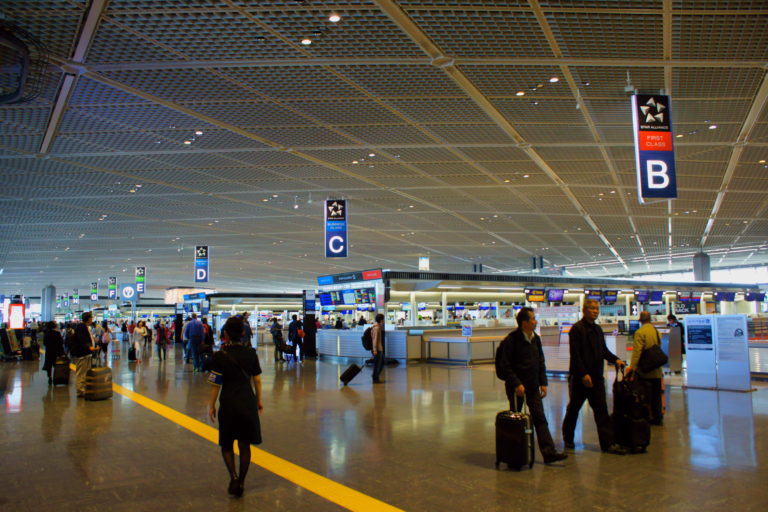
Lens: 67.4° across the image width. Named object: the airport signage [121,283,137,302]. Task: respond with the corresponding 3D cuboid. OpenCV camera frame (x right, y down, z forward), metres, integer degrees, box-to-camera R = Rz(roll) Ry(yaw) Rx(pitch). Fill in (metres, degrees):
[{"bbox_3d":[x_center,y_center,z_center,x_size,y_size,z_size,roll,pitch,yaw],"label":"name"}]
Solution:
[{"bbox_3d":[-20.367,2.913,45.969,1.180,1.580,0.280,2,-7,-14],"label":"airport signage"}]

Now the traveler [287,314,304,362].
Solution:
[{"bbox_3d":[-3.326,3.091,21.663,0.450,1.730,0.500,3,-7,-30],"label":"traveler"}]

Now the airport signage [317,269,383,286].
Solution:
[{"bbox_3d":[-1.434,0.903,23.267,0.180,0.400,4.940,-8,-1,-35],"label":"airport signage"}]

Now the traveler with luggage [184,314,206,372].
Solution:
[{"bbox_3d":[-6.034,2.744,18.399,0.560,1.800,0.400,0,-6,-9],"label":"traveler with luggage"}]

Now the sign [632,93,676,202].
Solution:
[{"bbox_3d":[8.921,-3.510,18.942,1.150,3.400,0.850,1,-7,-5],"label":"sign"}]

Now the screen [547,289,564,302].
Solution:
[{"bbox_3d":[8.131,1.887,27.307,1.080,0.600,0.130,3,0,-35],"label":"screen"}]

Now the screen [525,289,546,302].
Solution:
[{"bbox_3d":[7.628,1.996,28.962,1.220,0.620,0.150,4,-8,-32],"label":"screen"}]

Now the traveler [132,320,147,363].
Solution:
[{"bbox_3d":[-9.622,3.352,22.665,0.500,1.600,0.380,2,-7,-17],"label":"traveler"}]

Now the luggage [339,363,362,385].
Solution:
[{"bbox_3d":[-0.792,2.830,13.733,0.520,0.230,0.340,-45,0,-3],"label":"luggage"}]

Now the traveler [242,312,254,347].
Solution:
[{"bbox_3d":[-4.115,2.634,17.300,0.380,1.790,0.500,-2,-6,12],"label":"traveler"}]

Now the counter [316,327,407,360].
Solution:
[{"bbox_3d":[-0.751,3.344,21.501,4.100,1.120,0.900,-6,-8,42],"label":"counter"}]

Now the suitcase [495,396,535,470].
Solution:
[{"bbox_3d":[1.370,1.858,6.108,0.360,0.730,0.230,-4,-7,27],"label":"suitcase"}]

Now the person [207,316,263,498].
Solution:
[{"bbox_3d":[-1.365,1.372,5.270,0.500,1.640,0.380,0,-6,-12],"label":"person"}]

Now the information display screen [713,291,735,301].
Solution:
[{"bbox_3d":[22.759,2.703,38.444,2.100,0.580,0.160,4,-8,-32],"label":"information display screen"}]

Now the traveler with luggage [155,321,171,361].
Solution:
[{"bbox_3d":[-9.000,3.429,23.459,0.560,1.600,0.400,1,-6,-17],"label":"traveler with luggage"}]

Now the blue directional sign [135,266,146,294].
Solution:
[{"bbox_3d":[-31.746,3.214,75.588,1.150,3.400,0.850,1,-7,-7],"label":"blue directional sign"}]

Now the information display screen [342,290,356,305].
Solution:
[{"bbox_3d":[-1.553,1.894,26.155,0.120,0.620,1.080,5,-8,-36],"label":"information display screen"}]

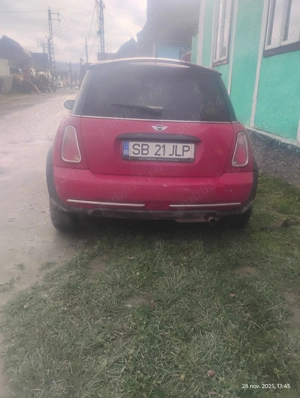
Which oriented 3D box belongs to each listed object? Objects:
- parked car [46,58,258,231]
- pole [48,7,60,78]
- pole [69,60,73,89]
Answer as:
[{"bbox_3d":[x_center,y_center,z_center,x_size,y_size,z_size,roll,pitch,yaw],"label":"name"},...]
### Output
[{"bbox_3d":[-0.090,-0.885,3.900,1.700,1.410,3.630,1,21,-6],"label":"parked car"},{"bbox_3d":[-9.634,-14.919,32.548,1.250,7.730,0.450,1,20,0],"label":"pole"},{"bbox_3d":[-21.231,-33.304,86.403,0.500,7.010,0.400,1,20,0],"label":"pole"}]

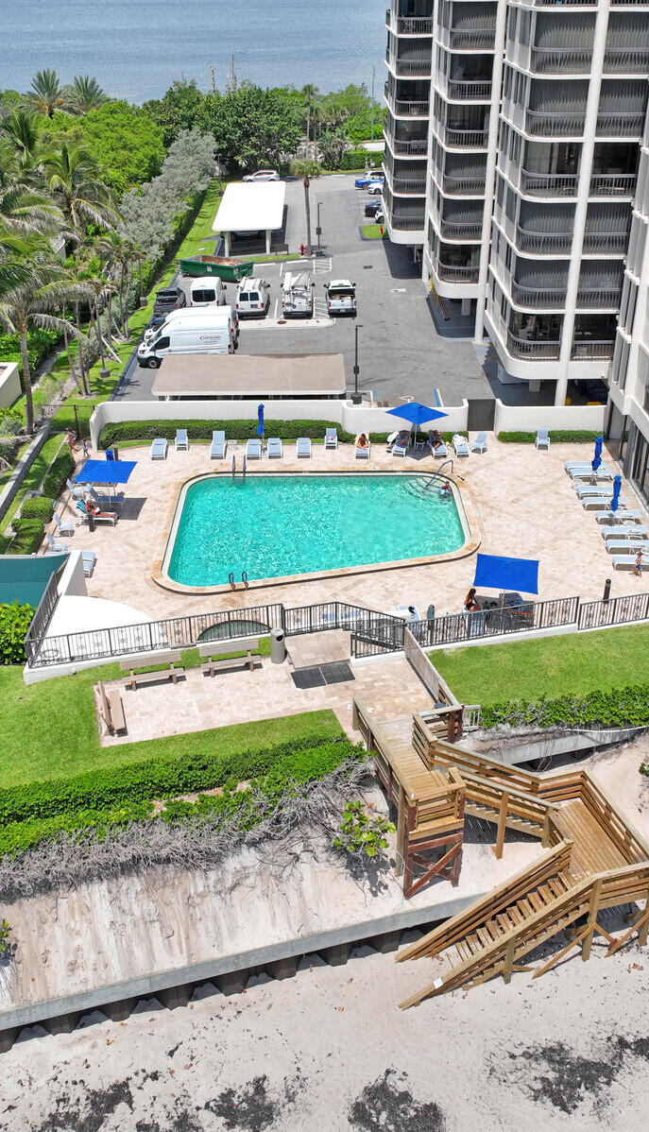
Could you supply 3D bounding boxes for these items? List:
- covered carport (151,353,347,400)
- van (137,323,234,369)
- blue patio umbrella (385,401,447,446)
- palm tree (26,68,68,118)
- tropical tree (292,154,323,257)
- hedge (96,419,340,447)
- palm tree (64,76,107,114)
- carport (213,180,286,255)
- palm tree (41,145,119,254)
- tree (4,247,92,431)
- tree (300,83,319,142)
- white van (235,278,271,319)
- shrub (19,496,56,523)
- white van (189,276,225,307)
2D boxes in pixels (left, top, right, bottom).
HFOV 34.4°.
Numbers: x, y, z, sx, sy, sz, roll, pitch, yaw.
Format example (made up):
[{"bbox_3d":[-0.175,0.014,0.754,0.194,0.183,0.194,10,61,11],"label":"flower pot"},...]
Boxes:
[{"bbox_3d":[-4.014,-9.601,58.203,10.200,2.500,6.000,0,30,0],"label":"covered carport"},{"bbox_3d":[-8.800,-14.128,65.872,5.900,2.720,2.100,0,30,0],"label":"van"},{"bbox_3d":[4.549,-6.894,51.893,2.147,2.462,2.147,26,39,37],"label":"blue patio umbrella"},{"bbox_3d":[-33.507,-54.555,127.483,5.600,10.400,5.600,0,30,0],"label":"palm tree"},{"bbox_3d":[-1.345,-29.998,87.626,2.561,7.792,2.561,-1,30,0],"label":"tropical tree"},{"bbox_3d":[-5.214,-6.885,53.661,12.312,0.788,1.674,-1,30,0],"label":"hedge"},{"bbox_3d":[-29.338,-55.700,130.332,5.400,9.500,5.400,0,30,0],"label":"palm tree"},{"bbox_3d":[-6.706,-32.790,98.424,6.000,2.500,21.200,0,30,0],"label":"carport"},{"bbox_3d":[-17.582,-25.115,76.269,6.107,10.545,6.107,-1,30,0],"label":"palm tree"},{"bbox_3d":[-14.921,-11.312,53.460,5.300,9.500,5.300,0,30,0],"label":"tree"},{"bbox_3d":[-1.722,-55.301,130.682,2.266,8.776,2.266,-1,30,0],"label":"tree"},{"bbox_3d":[-5.125,-19.502,75.676,2.050,2.200,5.450,0,30,0],"label":"white van"},{"bbox_3d":[-12.498,-2.321,45.858,1.350,0.800,1.250,0,30,0],"label":"shrub"},{"bbox_3d":[-8.322,-19.604,75.230,2.050,2.350,5.400,0,30,1],"label":"white van"}]

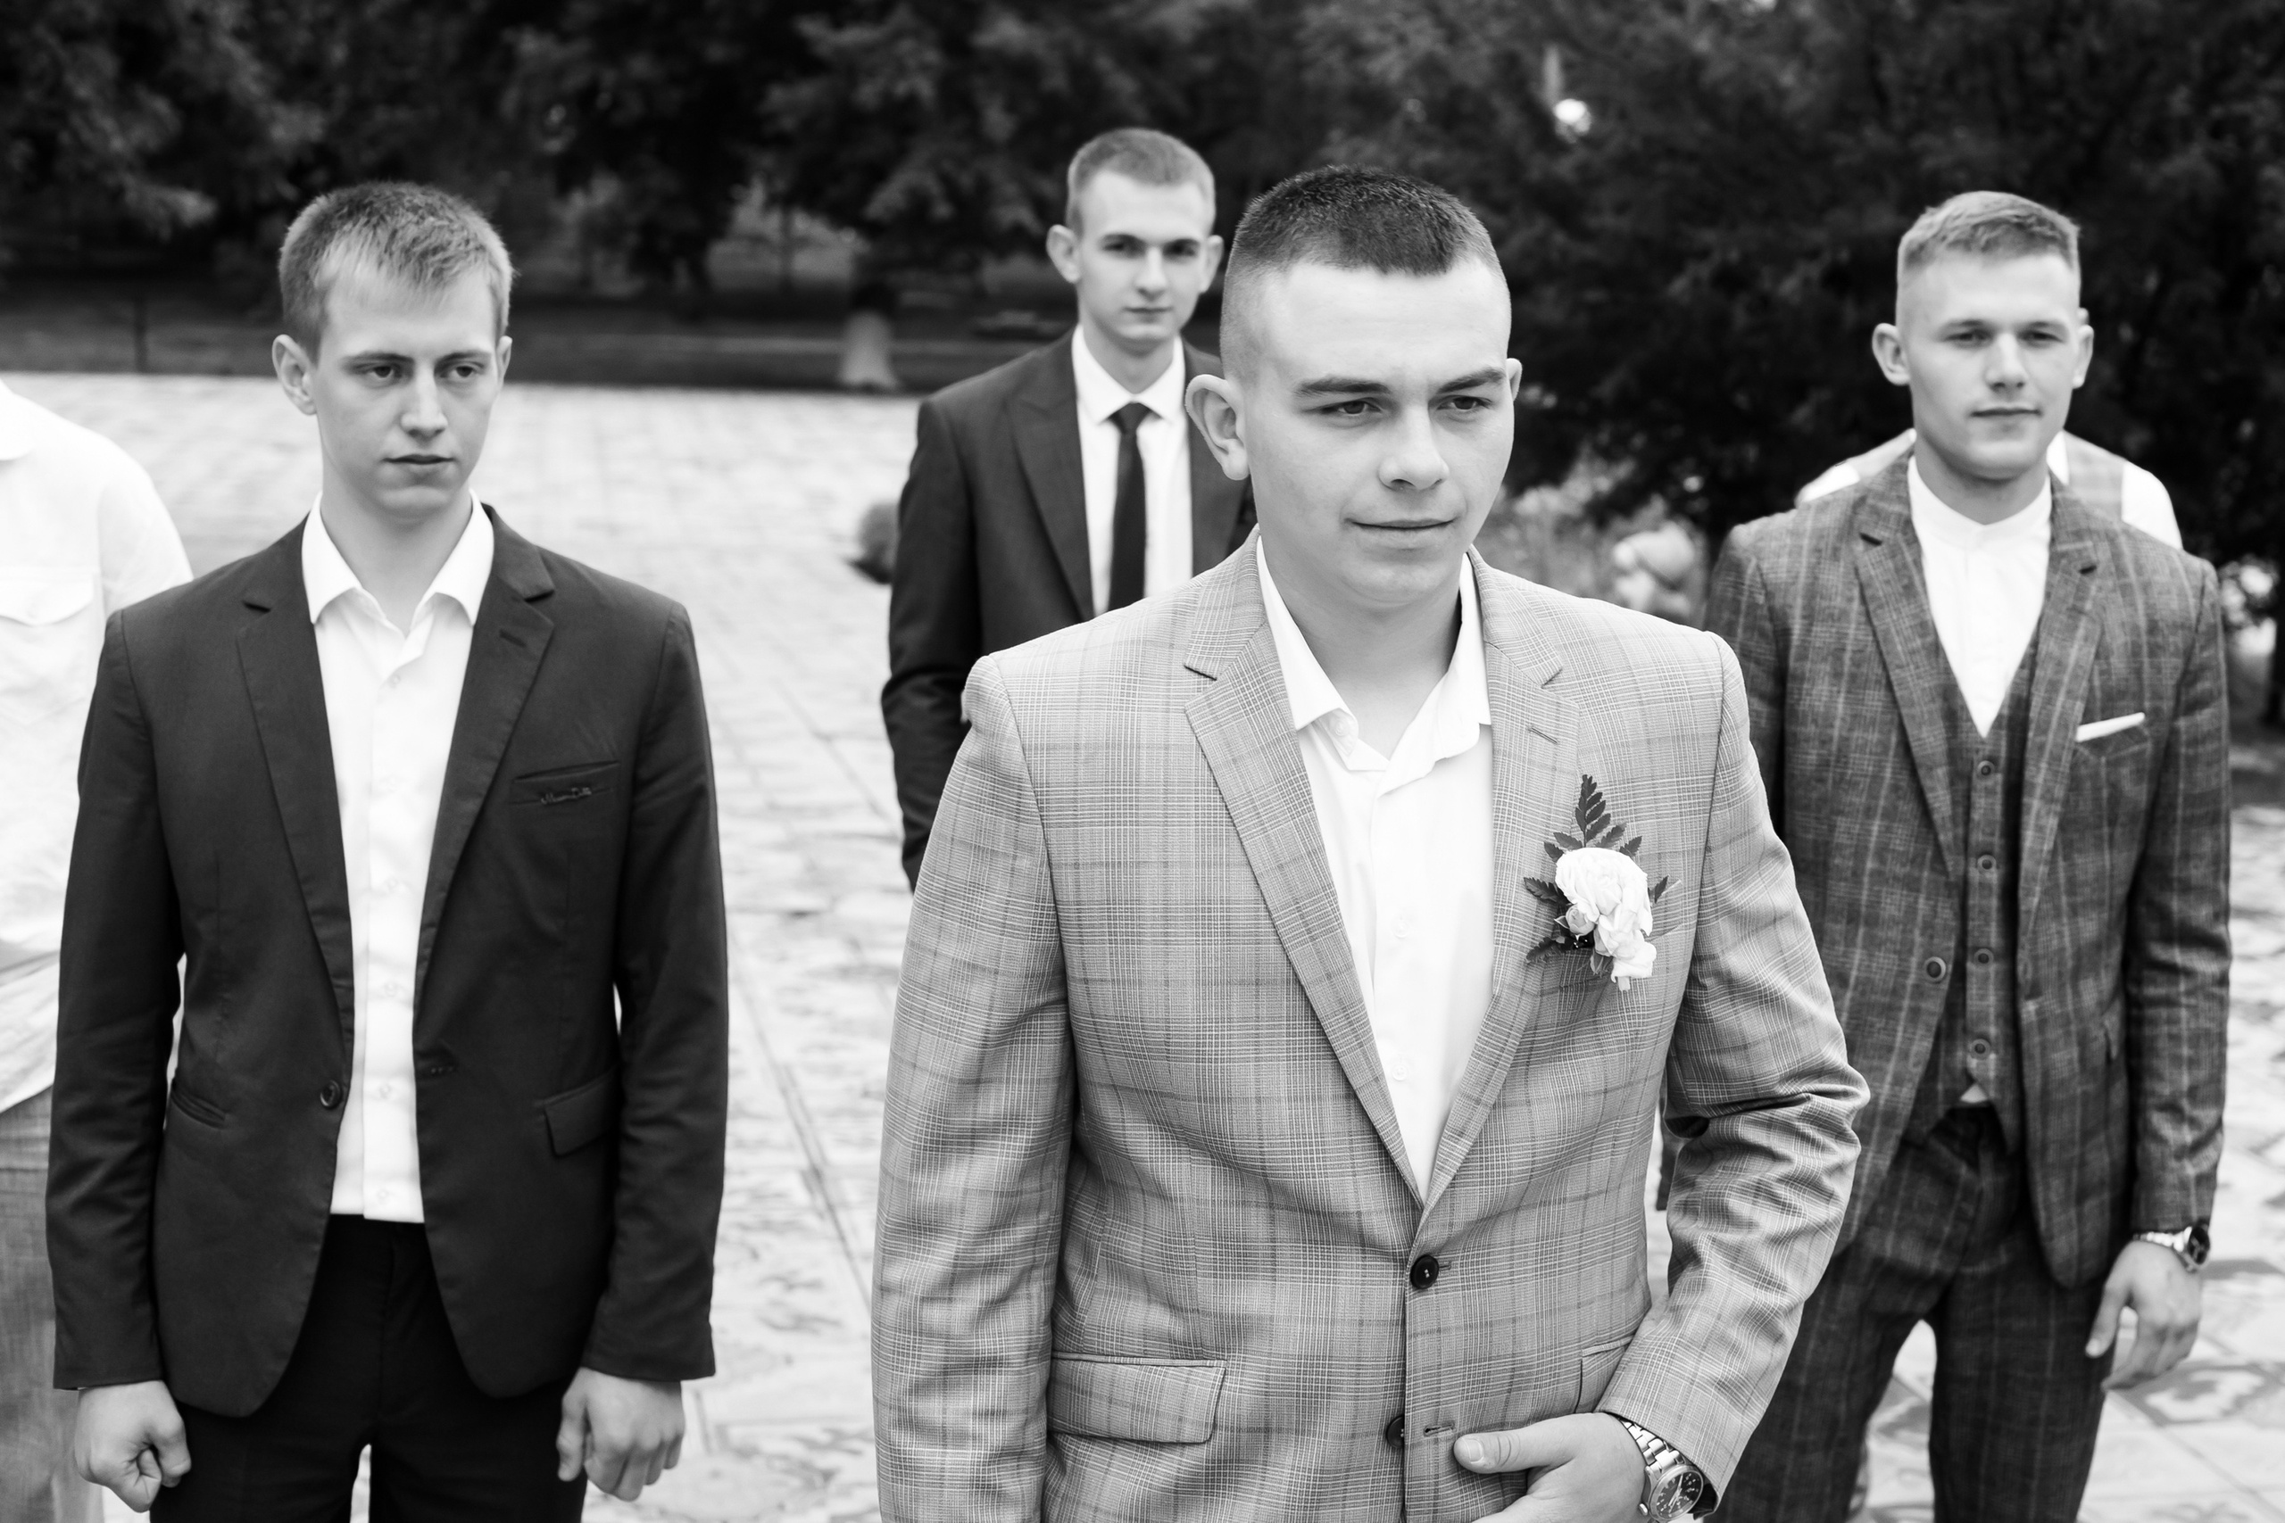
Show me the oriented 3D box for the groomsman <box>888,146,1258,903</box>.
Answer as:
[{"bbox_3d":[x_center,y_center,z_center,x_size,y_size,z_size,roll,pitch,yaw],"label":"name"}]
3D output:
[{"bbox_3d":[0.000,0.257,3.463,0.550,1.850,0.330,0,9,2],"label":"groomsman"}]

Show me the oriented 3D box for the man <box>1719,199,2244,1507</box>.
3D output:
[{"bbox_3d":[0.730,0.381,2.885,0.530,1.785,0.330,2,9,13],"label":"man"}]

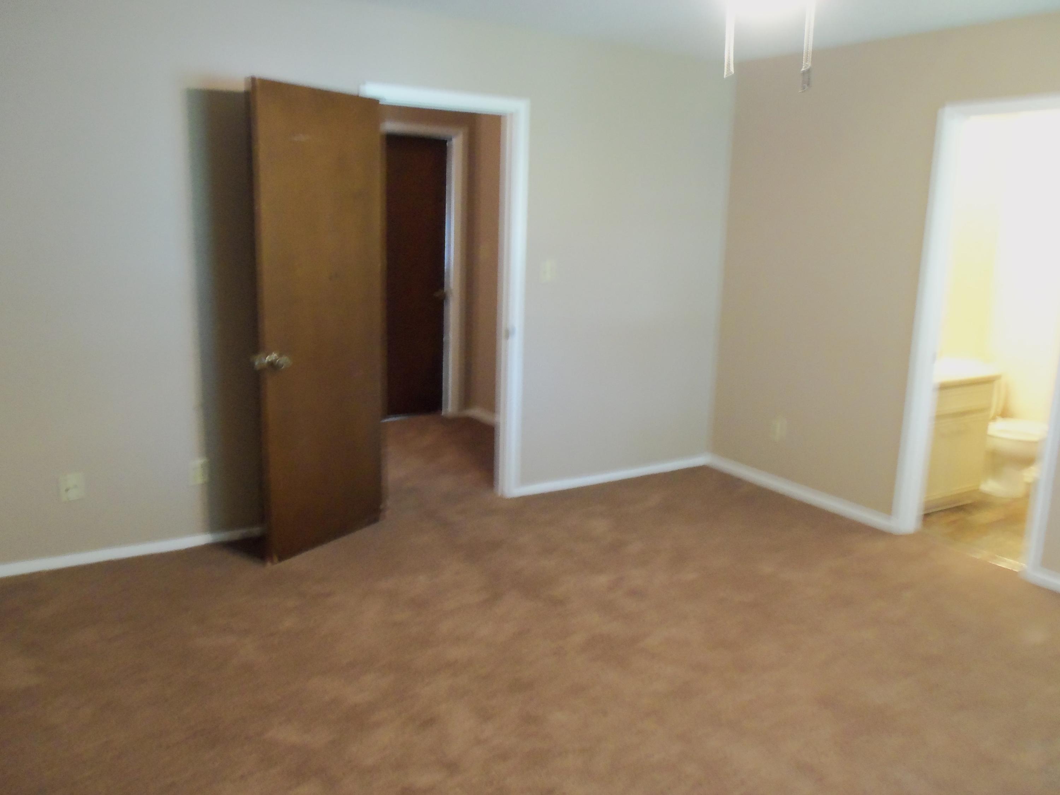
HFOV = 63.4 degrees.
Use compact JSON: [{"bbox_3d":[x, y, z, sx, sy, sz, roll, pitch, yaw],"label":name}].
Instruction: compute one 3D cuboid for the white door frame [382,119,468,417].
[{"bbox_3d":[-0.897,-0.838,6.165,0.885,2.105,0.135,-5,14,-31],"label":"white door frame"}]

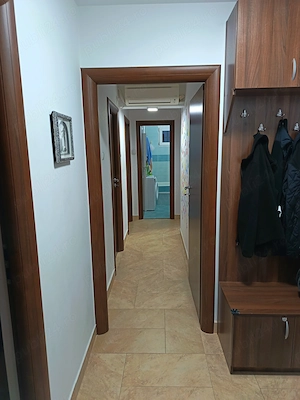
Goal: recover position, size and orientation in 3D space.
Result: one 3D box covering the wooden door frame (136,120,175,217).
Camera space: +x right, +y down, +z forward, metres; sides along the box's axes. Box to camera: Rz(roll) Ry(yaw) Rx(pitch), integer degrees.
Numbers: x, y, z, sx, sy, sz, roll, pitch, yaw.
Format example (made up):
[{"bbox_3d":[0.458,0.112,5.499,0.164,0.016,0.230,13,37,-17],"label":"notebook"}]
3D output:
[{"bbox_3d":[0.132,-0.626,6.051,0.785,2.110,0.150,-1,10,2],"label":"wooden door frame"}]

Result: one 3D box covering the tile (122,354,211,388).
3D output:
[{"bbox_3d":[0.114,1.206,1.971,0.602,0.010,0.299,-1,10,2],"label":"tile"}]

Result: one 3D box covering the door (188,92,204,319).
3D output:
[{"bbox_3d":[0.455,0.016,2.739,0.045,2.020,0.820,-1,10,2],"label":"door"}]

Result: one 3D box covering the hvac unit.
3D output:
[{"bbox_3d":[0.032,-1.565,4.176,0.785,0.285,0.205,-1,10,2],"label":"hvac unit"}]

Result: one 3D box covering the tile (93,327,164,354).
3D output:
[{"bbox_3d":[-0.161,1.154,2.278,0.585,0.010,0.297,-1,10,2],"label":"tile"}]

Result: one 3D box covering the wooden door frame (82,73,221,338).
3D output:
[{"bbox_3d":[0.024,0.082,2.226,0.986,2.110,0.160,-1,10,2],"label":"wooden door frame"}]

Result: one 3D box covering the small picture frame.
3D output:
[{"bbox_3d":[-0.497,-0.351,1.582,0.025,0.258,0.305,-1,10,2],"label":"small picture frame"}]

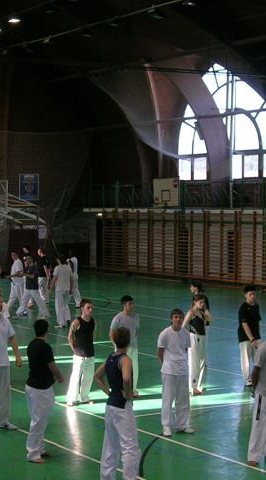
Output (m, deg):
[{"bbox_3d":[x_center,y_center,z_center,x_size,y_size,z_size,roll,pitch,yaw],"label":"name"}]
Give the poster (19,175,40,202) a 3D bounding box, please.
[{"bbox_3d":[-4.953,-2.515,53.916,1.032,1.247,0.050,-2,2,-31],"label":"poster"}]

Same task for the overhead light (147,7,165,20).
[{"bbox_3d":[0.730,-6.940,34.603,0.500,0.420,0.500,0,2,1],"label":"overhead light"}]

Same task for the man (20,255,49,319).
[{"bbox_3d":[-2.753,1.287,31.365,0.850,1.686,0.550,0,2,6],"label":"man"}]

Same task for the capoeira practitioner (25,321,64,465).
[{"bbox_3d":[-1.105,1.843,13.871,0.400,1.750,0.460,-2,3,-44],"label":"capoeira practitioner"}]

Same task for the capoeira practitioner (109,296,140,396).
[{"bbox_3d":[-0.126,1.720,18.599,0.480,1.680,0.330,-1,2,-30],"label":"capoeira practitioner"}]

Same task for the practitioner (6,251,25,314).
[{"bbox_3d":[-3.256,1.185,31.311,0.620,1.760,0.520,-2,2,-31],"label":"practitioner"}]

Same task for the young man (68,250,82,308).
[{"bbox_3d":[-1.774,1.159,33.890,0.450,1.701,0.500,0,2,-15],"label":"young man"}]

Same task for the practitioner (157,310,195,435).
[{"bbox_3d":[0.574,1.770,15.315,0.490,1.700,0.390,-1,2,-13],"label":"practitioner"}]

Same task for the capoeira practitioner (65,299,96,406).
[{"bbox_3d":[-0.830,1.759,17.832,0.500,1.656,0.400,-2,2,-30],"label":"capoeira practitioner"}]

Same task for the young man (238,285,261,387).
[{"bbox_3d":[2.042,1.653,19.591,0.490,1.740,0.340,-1,2,-20],"label":"young man"}]

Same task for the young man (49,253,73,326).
[{"bbox_3d":[-1.799,1.266,28.466,0.570,1.790,0.430,-1,2,-22],"label":"young man"}]

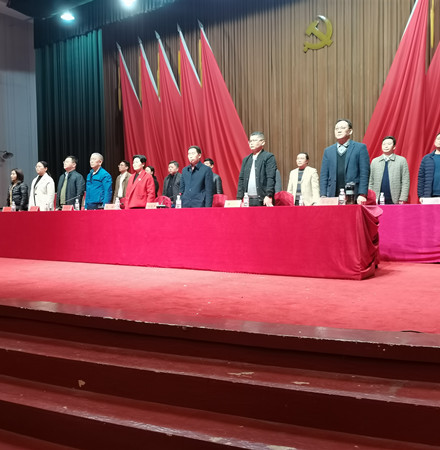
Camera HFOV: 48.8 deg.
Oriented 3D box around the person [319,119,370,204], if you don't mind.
[{"bbox_3d":[1.532,-0.387,5.924,0.530,1.810,0.330,0,2,31],"label":"person"}]

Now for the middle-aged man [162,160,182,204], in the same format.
[{"bbox_3d":[-0.864,-0.384,9.386,0.510,1.682,0.320,0,2,32],"label":"middle-aged man"}]

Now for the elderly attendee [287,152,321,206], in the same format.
[{"bbox_3d":[1.389,-0.359,7.973,0.540,1.648,0.330,0,2,32],"label":"elderly attendee"}]

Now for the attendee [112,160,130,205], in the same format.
[{"bbox_3d":[-1.951,-0.436,10.065,0.490,1.777,0.310,0,2,32],"label":"attendee"}]

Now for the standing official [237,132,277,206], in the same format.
[{"bbox_3d":[0.507,-0.344,6.403,0.560,1.744,0.350,0,2,32],"label":"standing official"}]

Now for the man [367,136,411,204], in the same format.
[{"bbox_3d":[2.563,-0.439,7.328,0.530,1.780,0.330,0,2,31],"label":"man"}]

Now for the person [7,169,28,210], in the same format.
[{"bbox_3d":[-3.757,-0.271,9.082,0.450,1.567,0.300,0,2,32],"label":"person"}]

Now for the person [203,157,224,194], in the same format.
[{"bbox_3d":[-0.144,-0.402,9.019,0.480,1.670,0.310,0,2,31],"label":"person"}]

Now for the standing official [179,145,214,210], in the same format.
[{"bbox_3d":[-0.321,-0.296,6.925,0.510,1.641,0.320,0,2,32],"label":"standing official"}]

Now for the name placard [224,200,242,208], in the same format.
[{"bbox_3d":[0.167,-0.247,5.782,0.210,0.090,0.085,0,2,32],"label":"name placard"}]

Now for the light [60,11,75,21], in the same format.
[{"bbox_3d":[-3.694,-5.075,11.757,0.280,0.220,0.260,0,2,31],"label":"light"}]

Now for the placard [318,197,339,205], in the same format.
[{"bbox_3d":[1.168,-0.245,5.154,0.210,0.090,0.085,0,2,32],"label":"placard"}]

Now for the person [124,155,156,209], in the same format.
[{"bbox_3d":[-1.258,-0.300,7.692,0.460,1.600,0.300,0,2,31],"label":"person"}]

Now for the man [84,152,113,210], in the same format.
[{"bbox_3d":[-2.020,-0.355,8.155,0.490,1.700,0.310,0,2,31],"label":"man"}]

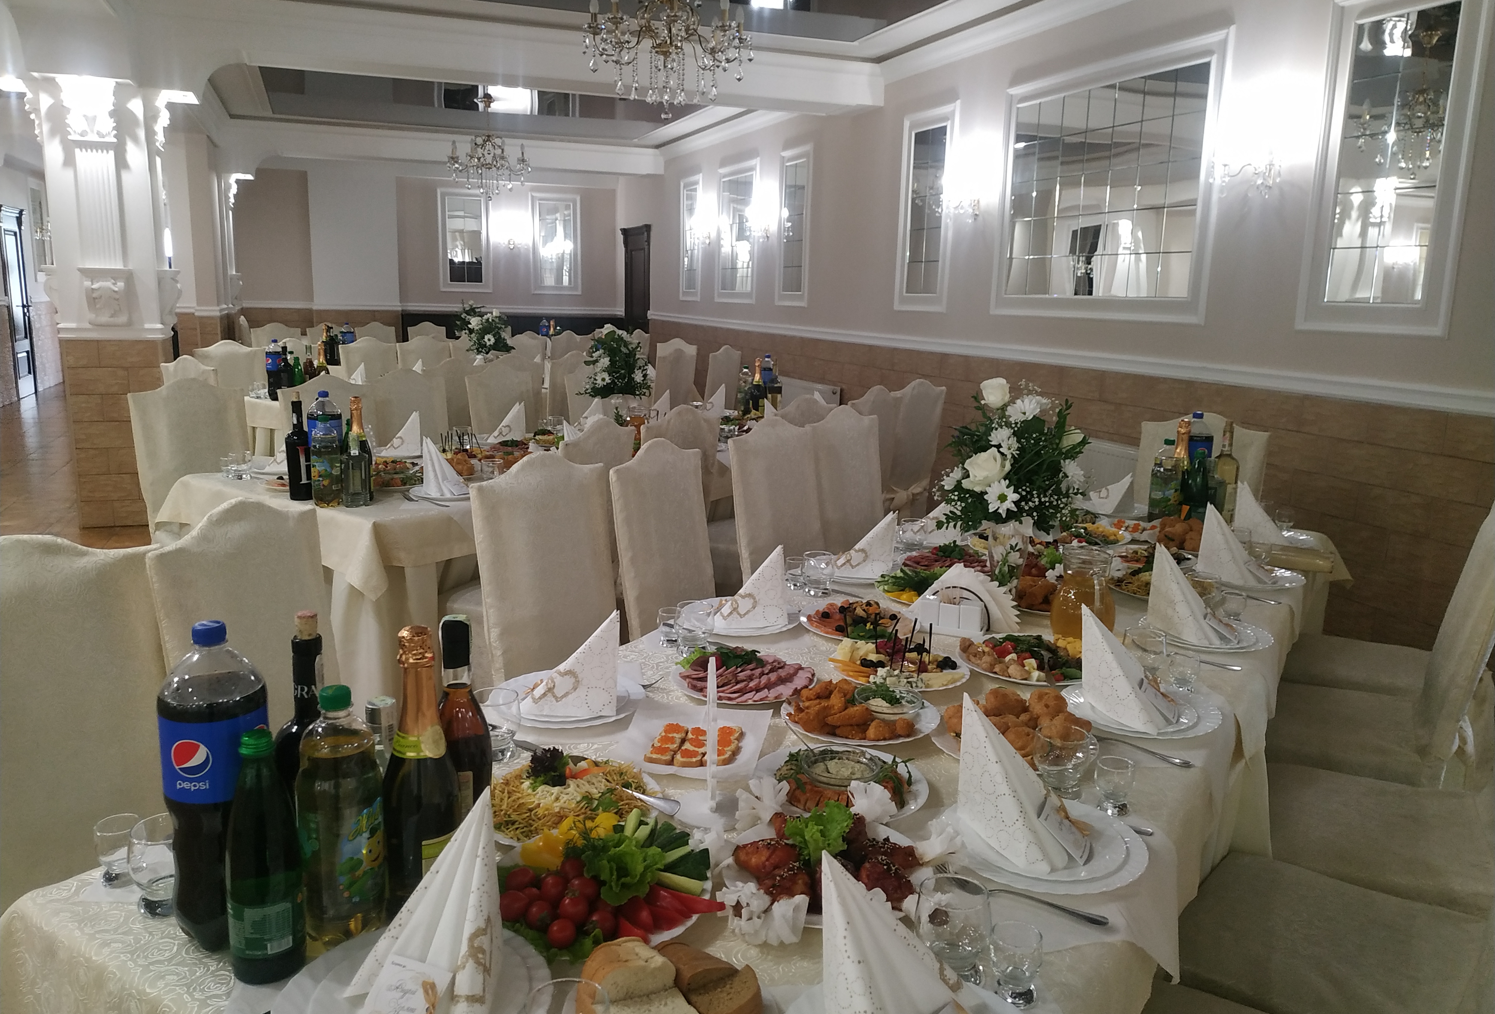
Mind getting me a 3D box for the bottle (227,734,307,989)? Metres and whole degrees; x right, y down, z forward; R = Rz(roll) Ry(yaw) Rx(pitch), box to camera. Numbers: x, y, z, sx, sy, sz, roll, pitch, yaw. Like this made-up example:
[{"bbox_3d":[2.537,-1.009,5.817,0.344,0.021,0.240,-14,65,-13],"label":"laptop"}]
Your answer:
[{"bbox_3d":[-0.468,0.334,1.003,0.074,0.245,0.074,9,14,33],"label":"bottle"}]

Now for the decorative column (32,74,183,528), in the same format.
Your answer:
[{"bbox_3d":[-3.608,-1.103,5.951,0.680,2.390,0.680,-4,13,-21],"label":"decorative column"}]

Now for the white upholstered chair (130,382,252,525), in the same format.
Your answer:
[{"bbox_3d":[-2.017,0.040,4.043,0.530,1.035,0.440,9,14,33],"label":"white upholstered chair"}]

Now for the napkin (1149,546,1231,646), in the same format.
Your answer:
[{"bbox_3d":[0.845,0.157,1.984,0.135,0.165,0.120,9,14,33],"label":"napkin"}]

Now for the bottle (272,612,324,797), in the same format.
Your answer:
[{"bbox_3d":[-0.461,0.271,1.106,0.076,0.326,0.076,9,14,33],"label":"bottle"}]

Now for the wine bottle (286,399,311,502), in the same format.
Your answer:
[{"bbox_3d":[-1.409,-0.180,3.257,0.076,0.318,0.076,-6,14,-29],"label":"wine bottle"}]

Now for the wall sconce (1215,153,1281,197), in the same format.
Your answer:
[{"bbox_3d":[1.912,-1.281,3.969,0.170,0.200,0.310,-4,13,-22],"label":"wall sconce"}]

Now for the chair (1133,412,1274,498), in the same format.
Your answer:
[{"bbox_3d":[1.535,0.177,3.699,0.460,1.010,0.560,9,14,32],"label":"chair"}]

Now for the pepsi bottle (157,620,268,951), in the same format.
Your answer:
[{"bbox_3d":[-0.556,0.284,1.077,0.103,0.339,0.103,-5,13,-27],"label":"pepsi bottle"}]

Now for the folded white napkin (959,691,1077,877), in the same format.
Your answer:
[{"bbox_3d":[0.332,0.328,1.267,0.150,0.166,0.135,9,14,33],"label":"folded white napkin"}]

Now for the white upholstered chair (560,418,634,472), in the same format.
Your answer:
[{"bbox_3d":[-0.657,0.215,3.326,0.530,1.035,0.440,9,14,33],"label":"white upholstered chair"}]

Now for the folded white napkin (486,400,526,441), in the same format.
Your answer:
[{"bbox_3d":[-1.011,-0.382,4.466,0.140,0.158,0.140,7,13,23],"label":"folded white napkin"}]

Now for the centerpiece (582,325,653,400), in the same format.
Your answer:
[{"bbox_3d":[-0.576,-0.562,4.674,0.330,0.490,0.335,2,12,0],"label":"centerpiece"}]

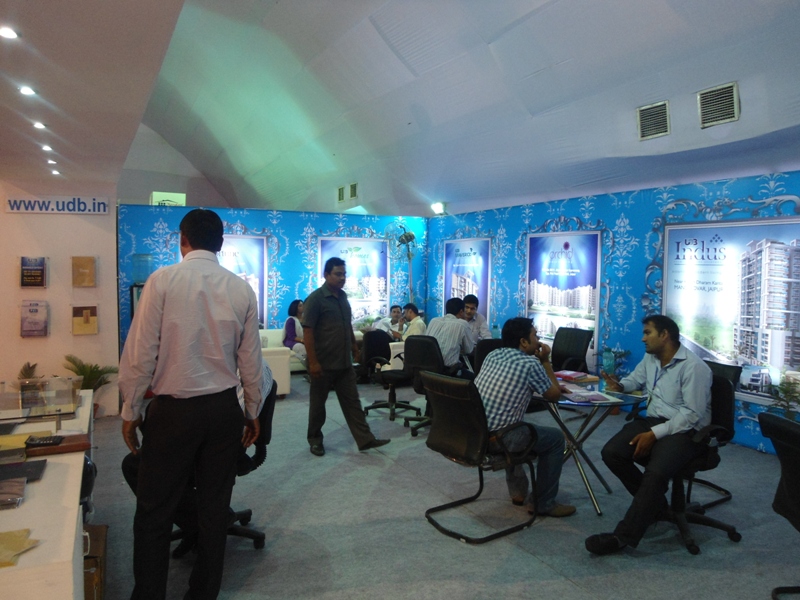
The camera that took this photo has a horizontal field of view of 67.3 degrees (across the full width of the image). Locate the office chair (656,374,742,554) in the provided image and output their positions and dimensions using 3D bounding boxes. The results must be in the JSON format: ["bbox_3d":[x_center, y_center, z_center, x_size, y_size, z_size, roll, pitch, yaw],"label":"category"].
[{"bbox_3d":[1.693,0.943,3.663,0.600,0.940,0.590,-1,4,-24],"label":"office chair"}]

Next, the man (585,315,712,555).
[{"bbox_3d":[1.451,0.757,3.580,0.820,1.320,0.600,-1,4,-24],"label":"man"}]

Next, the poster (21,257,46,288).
[{"bbox_3d":[-3.552,-0.264,5.828,0.221,0.305,0.040,-1,4,-25],"label":"poster"}]

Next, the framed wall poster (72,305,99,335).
[{"bbox_3d":[-3.165,0.204,6.042,0.236,0.298,0.040,-1,4,-25],"label":"framed wall poster"}]

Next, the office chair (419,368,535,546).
[{"bbox_3d":[0.538,0.928,3.828,0.590,0.930,0.550,-2,5,-36],"label":"office chair"}]

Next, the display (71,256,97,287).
[{"bbox_3d":[-3.158,-0.280,6.010,0.226,0.300,0.040,-1,4,-25],"label":"display"}]

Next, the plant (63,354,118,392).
[{"bbox_3d":[-3.027,0.889,5.897,0.540,0.670,0.500,-1,4,-25],"label":"plant"}]

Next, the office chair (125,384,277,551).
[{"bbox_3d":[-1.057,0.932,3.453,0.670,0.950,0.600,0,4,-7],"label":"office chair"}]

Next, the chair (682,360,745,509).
[{"bbox_3d":[1.993,0.910,4.252,0.600,0.930,0.560,-2,4,-26],"label":"chair"}]

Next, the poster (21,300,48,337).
[{"bbox_3d":[-3.560,0.185,5.857,0.230,0.362,0.040,-1,4,-25],"label":"poster"}]

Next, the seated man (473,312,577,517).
[{"bbox_3d":[0.784,0.752,3.931,0.740,1.270,0.540,-2,5,-31],"label":"seated man"}]

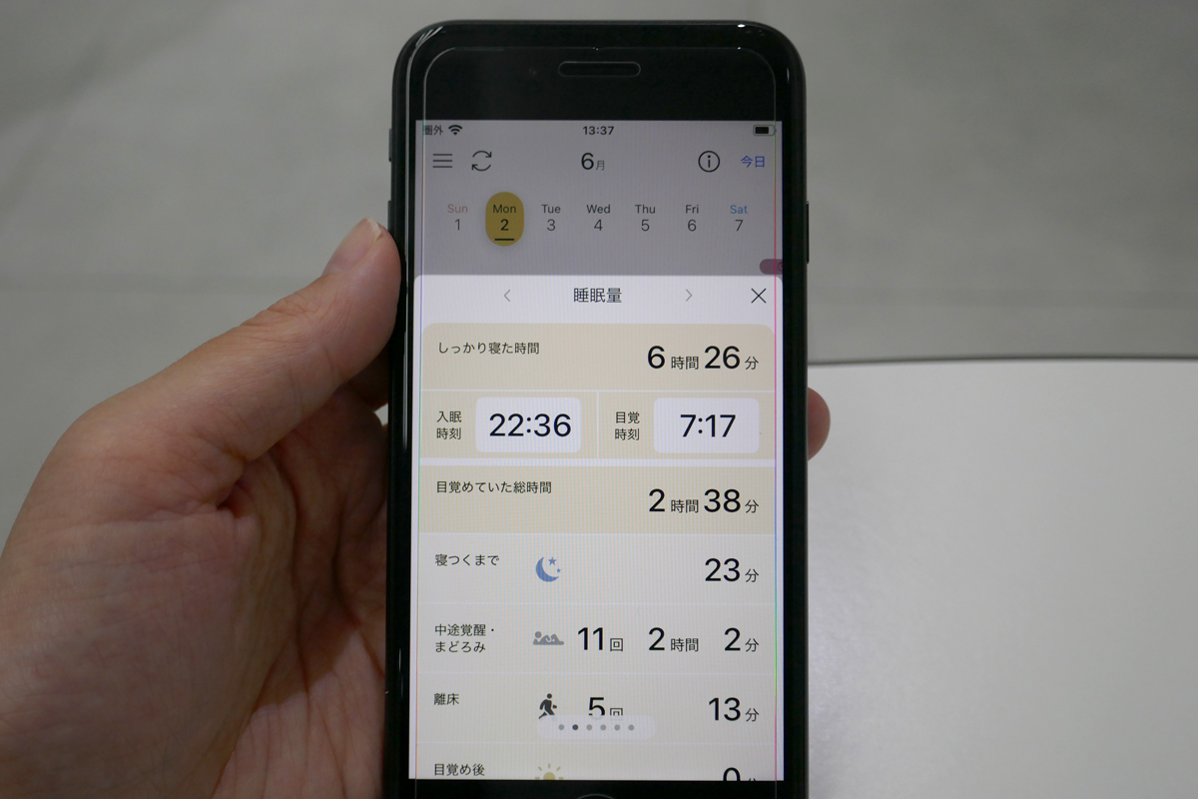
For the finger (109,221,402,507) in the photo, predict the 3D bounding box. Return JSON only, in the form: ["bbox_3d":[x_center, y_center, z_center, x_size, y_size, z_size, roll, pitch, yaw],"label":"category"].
[{"bbox_3d":[-0.054,-0.004,0.189,0.060,0.023,0.022,-39,18,2],"label":"finger"}]

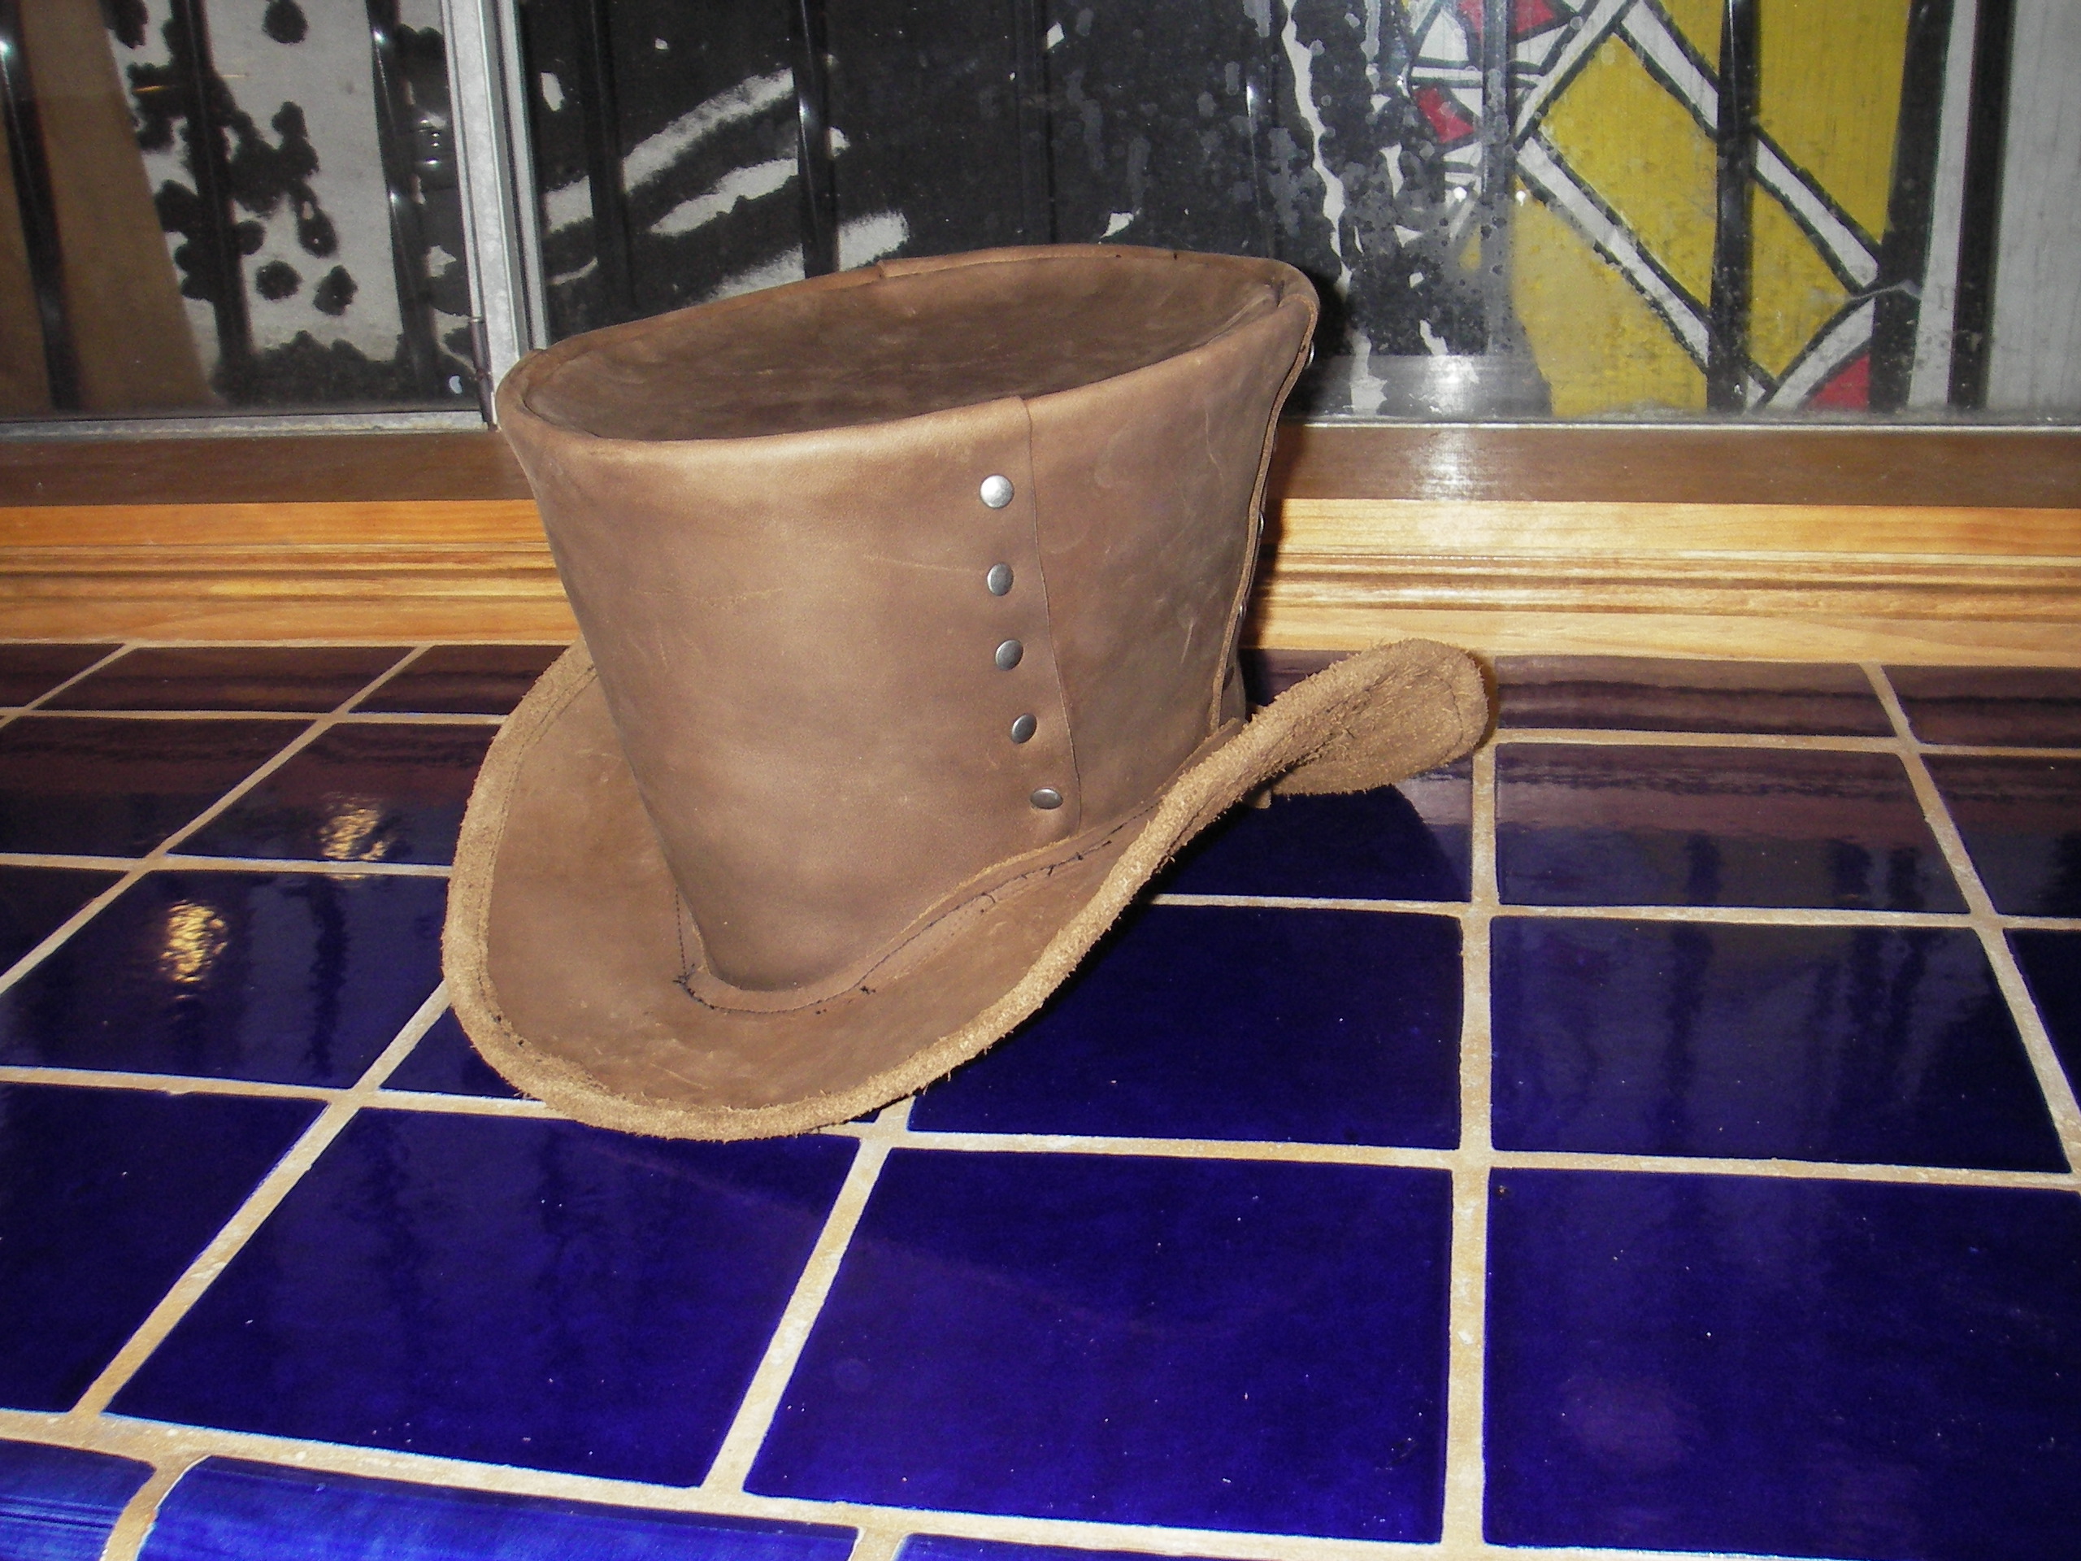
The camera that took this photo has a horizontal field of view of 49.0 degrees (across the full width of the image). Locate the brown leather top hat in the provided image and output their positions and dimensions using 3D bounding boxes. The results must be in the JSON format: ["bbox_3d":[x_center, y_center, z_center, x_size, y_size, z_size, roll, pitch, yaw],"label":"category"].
[{"bbox_3d":[-0.033,-0.049,0.732,0.325,0.203,0.280,-14,25,-23],"label":"brown leather top hat"}]

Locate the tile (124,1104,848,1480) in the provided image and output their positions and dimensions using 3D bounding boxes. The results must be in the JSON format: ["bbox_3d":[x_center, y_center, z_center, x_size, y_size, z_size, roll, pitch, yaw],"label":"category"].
[{"bbox_3d":[-0.137,0.131,0.594,0.152,0.010,0.145,1,23,11],"label":"tile"}]

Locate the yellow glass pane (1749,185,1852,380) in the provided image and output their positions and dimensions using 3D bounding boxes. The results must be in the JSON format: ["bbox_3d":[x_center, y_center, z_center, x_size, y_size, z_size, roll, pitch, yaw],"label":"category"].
[{"bbox_3d":[0.339,-0.222,1.017,0.043,0.087,0.006,1,23,11],"label":"yellow glass pane"}]

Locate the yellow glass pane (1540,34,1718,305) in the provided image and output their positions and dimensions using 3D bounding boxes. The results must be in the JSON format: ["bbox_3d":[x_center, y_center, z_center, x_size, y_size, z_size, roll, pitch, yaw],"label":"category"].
[{"bbox_3d":[0.260,-0.269,1.012,0.077,0.118,0.006,1,23,11],"label":"yellow glass pane"}]

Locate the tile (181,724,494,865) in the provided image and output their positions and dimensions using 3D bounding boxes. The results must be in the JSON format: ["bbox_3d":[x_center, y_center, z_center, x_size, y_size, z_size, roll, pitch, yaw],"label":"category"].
[{"bbox_3d":[-0.239,0.008,0.901,0.150,0.010,0.139,1,23,11],"label":"tile"}]

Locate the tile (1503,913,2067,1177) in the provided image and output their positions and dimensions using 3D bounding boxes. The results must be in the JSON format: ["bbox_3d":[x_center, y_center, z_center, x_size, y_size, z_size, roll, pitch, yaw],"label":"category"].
[{"bbox_3d":[0.209,0.078,0.674,0.150,0.010,0.144,1,23,11],"label":"tile"}]

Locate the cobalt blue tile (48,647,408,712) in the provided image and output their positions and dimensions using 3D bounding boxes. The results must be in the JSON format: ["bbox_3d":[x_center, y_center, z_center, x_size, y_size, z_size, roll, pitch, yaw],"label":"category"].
[{"bbox_3d":[-0.368,-0.042,1.038,0.150,0.010,0.082,1,23,11],"label":"cobalt blue tile"}]

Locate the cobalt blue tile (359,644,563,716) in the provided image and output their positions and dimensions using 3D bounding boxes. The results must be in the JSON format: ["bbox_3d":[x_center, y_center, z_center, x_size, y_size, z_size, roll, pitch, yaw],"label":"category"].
[{"bbox_3d":[-0.218,-0.040,1.013,0.150,0.010,0.087,1,23,11],"label":"cobalt blue tile"}]

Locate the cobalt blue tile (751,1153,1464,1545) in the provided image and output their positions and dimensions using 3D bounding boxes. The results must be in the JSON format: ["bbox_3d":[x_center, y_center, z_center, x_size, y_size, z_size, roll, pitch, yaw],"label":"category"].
[{"bbox_3d":[0.022,0.136,0.560,0.152,0.010,0.144,1,23,11],"label":"cobalt blue tile"}]

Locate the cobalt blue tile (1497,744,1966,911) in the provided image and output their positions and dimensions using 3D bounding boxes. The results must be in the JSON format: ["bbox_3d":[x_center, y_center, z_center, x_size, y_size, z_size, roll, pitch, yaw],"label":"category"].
[{"bbox_3d":[0.237,0.020,0.810,0.149,0.010,0.142,1,23,11],"label":"cobalt blue tile"}]

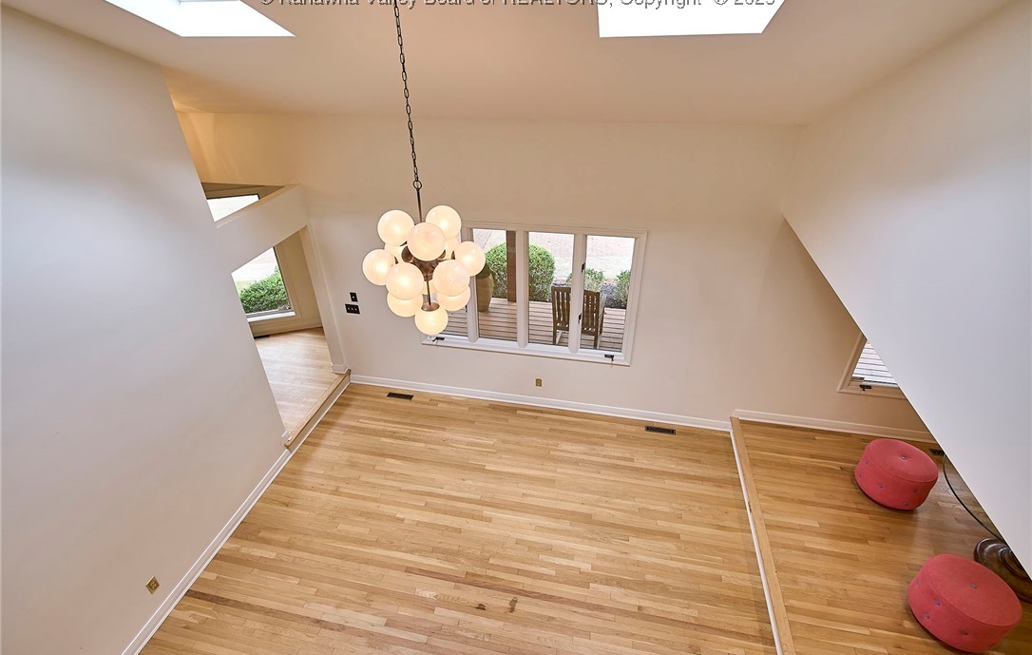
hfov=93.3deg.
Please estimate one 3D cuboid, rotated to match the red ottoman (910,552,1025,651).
[{"bbox_3d":[3.260,1.997,3.562,0.545,0.400,0.545,6,33,11],"label":"red ottoman"}]

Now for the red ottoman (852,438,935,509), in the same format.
[{"bbox_3d":[3.561,1.361,4.572,0.545,0.400,0.545,6,33,11],"label":"red ottoman"}]

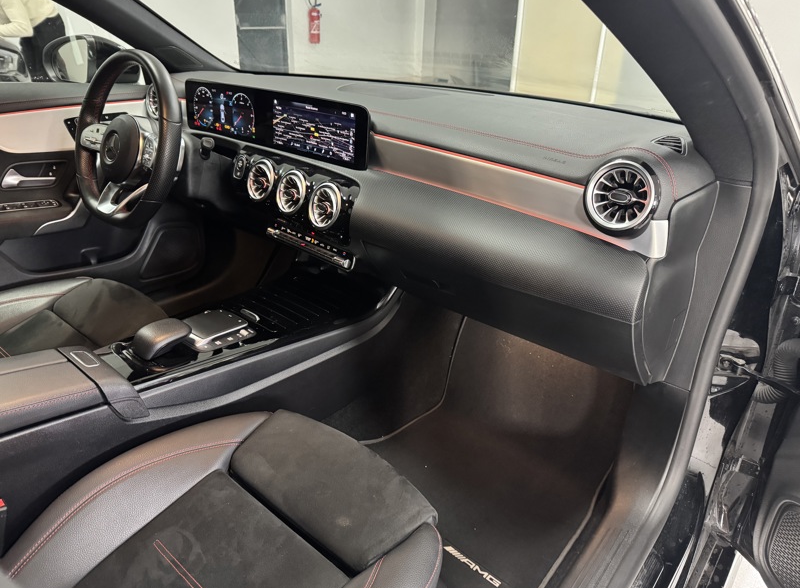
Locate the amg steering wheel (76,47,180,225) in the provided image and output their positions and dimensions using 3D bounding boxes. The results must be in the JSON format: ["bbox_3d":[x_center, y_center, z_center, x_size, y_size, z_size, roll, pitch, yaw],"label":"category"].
[{"bbox_3d":[-0.557,-0.317,1.152,0.370,0.358,0.090,20,12,34],"label":"amg steering wheel"}]

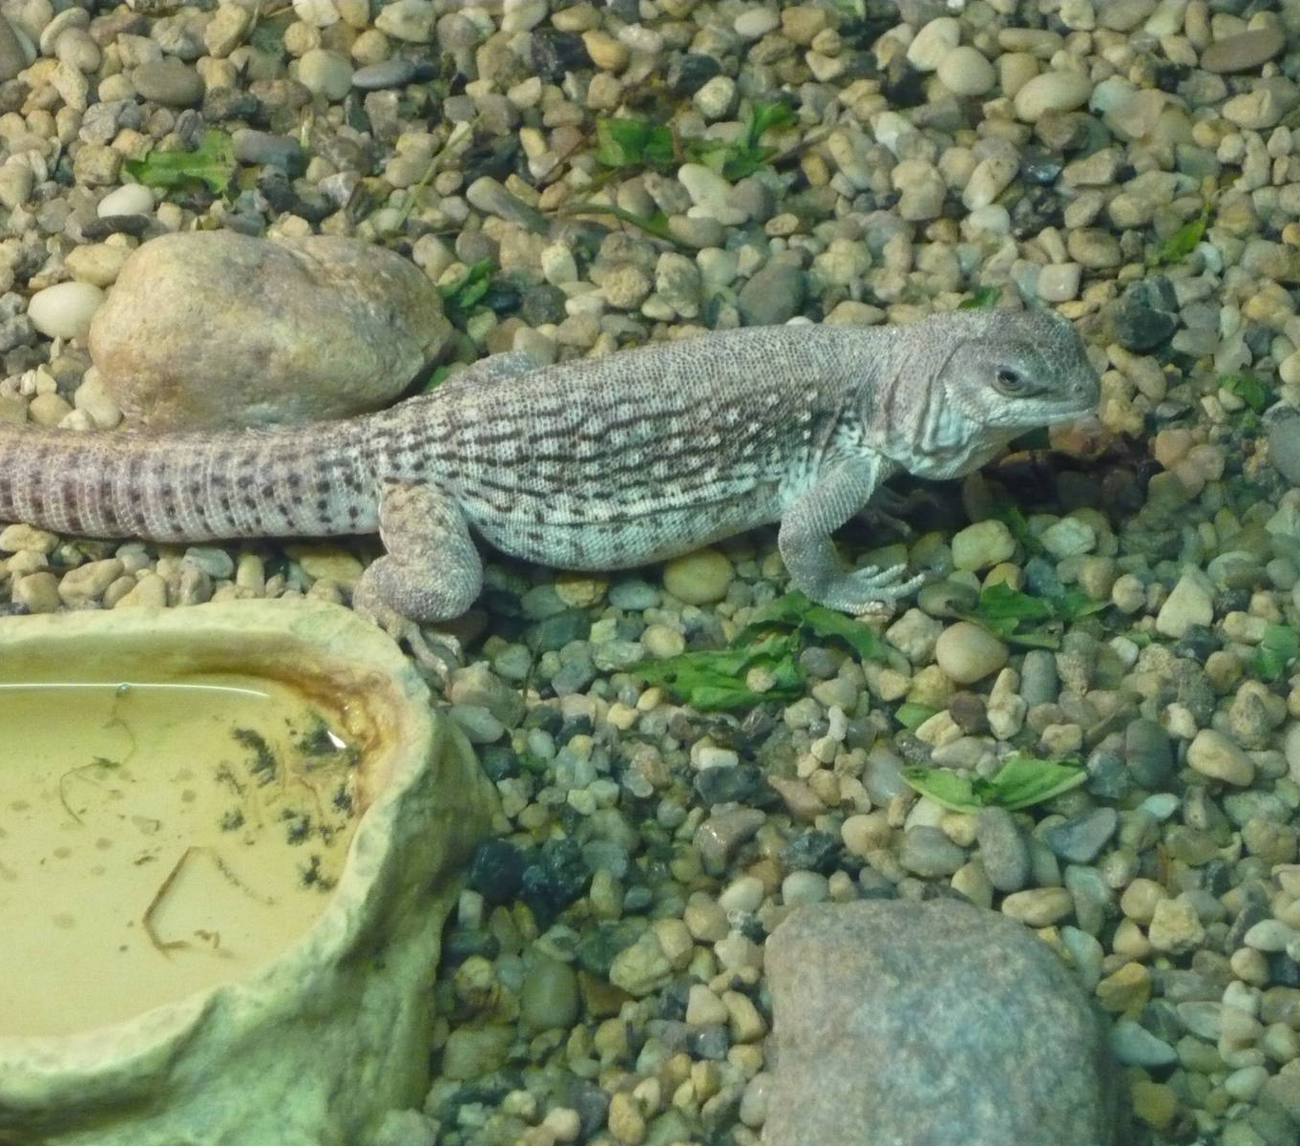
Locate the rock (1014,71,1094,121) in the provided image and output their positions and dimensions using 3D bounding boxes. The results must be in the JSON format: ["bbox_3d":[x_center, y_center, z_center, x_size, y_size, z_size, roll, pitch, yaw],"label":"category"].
[{"bbox_3d":[0.094,-0.111,1.027,0.019,0.012,0.011,-11,47,-10],"label":"rock"}]

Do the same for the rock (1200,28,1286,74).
[{"bbox_3d":[0.140,-0.123,1.039,0.021,0.009,0.009,-19,49,-17],"label":"rock"}]

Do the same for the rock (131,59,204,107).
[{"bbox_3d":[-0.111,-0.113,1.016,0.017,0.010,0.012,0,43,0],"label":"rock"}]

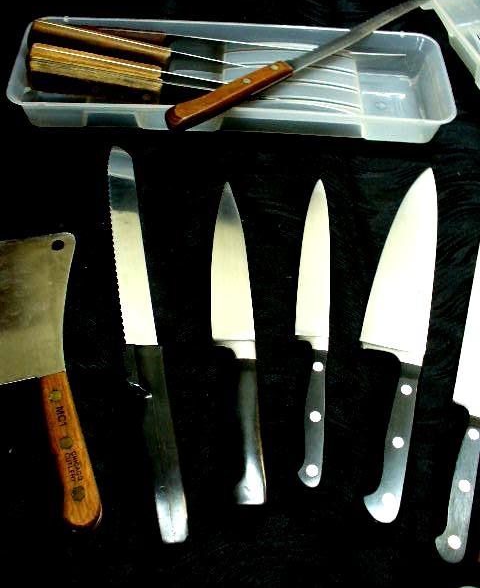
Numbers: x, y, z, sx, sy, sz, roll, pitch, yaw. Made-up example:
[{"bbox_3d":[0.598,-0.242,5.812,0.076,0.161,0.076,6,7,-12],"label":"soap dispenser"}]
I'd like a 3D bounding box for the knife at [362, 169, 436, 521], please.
[{"bbox_3d":[0.118,0.013,0.513,0.047,0.020,0.320,12,55,6],"label":"knife"}]

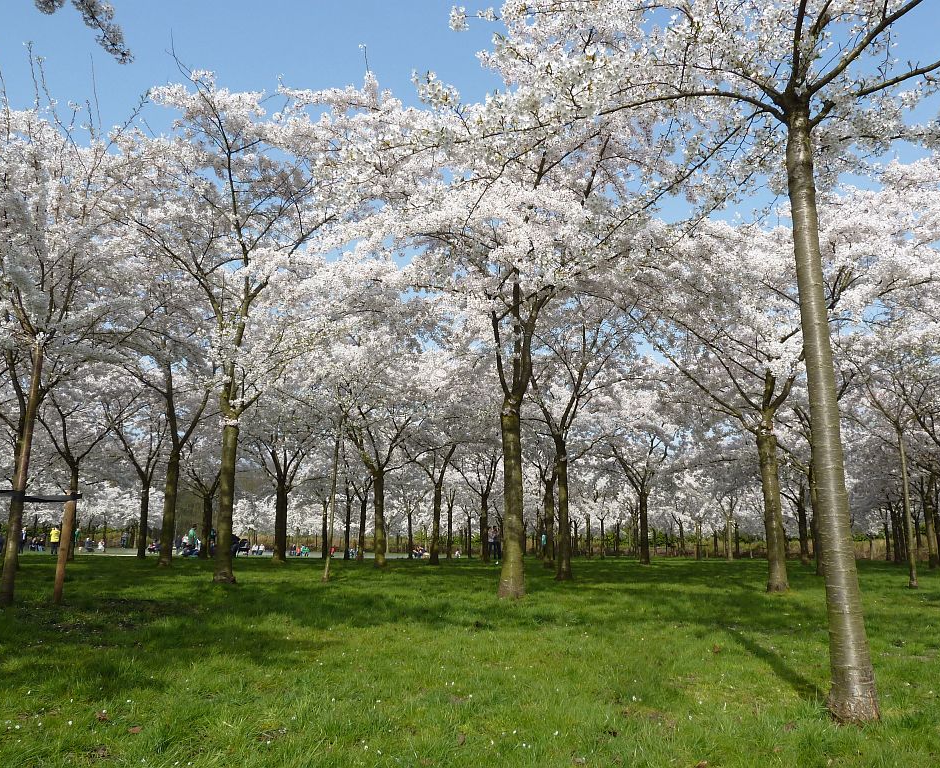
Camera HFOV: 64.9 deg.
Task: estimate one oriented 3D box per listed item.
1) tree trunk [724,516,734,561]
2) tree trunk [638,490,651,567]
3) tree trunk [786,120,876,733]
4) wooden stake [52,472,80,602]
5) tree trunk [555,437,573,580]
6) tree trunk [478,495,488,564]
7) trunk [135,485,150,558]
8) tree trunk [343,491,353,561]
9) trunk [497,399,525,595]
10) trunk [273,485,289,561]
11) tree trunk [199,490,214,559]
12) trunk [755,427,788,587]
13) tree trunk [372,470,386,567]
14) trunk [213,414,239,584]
[{"bbox_3d":[11.781,7.005,33.509,0.216,1.971,0.216,-4,-12,19],"label":"tree trunk"},{"bbox_3d":[6.972,5.688,29.506,0.326,2.932,0.326,-3,-12,13],"label":"tree trunk"},{"bbox_3d":[2.088,0.042,4.367,0.249,3.587,0.249,-5,-13,25],"label":"tree trunk"},{"bbox_3d":[-6.863,2.726,12.527,0.163,1.897,0.163,6,-13,-28],"label":"wooden stake"},{"bbox_3d":[2.472,3.264,19.717,0.371,3.752,0.371,-1,-12,7],"label":"tree trunk"},{"bbox_3d":[0.696,6.674,34.348,0.368,3.055,0.368,0,-12,1],"label":"tree trunk"},{"bbox_3d":[-15.295,6.459,34.779,0.339,3.440,0.339,5,-13,-23],"label":"trunk"},{"bbox_3d":[-6.047,6.989,36.580,0.270,3.314,0.270,2,-12,-9],"label":"tree trunk"},{"bbox_3d":[0.795,2.167,14.085,0.426,3.645,0.426,-1,-12,3],"label":"trunk"},{"bbox_3d":[-8.059,5.881,31.453,0.472,3.273,0.472,3,-12,-14],"label":"trunk"},{"bbox_3d":[-12.438,6.639,34.977,0.410,3.177,0.410,4,-12,-19],"label":"tree trunk"},{"bbox_3d":[6.429,2.657,15.724,0.397,3.362,0.397,-4,-12,22],"label":"trunk"},{"bbox_3d":[-3.427,5.039,27.777,0.408,3.494,0.408,2,-12,-7],"label":"tree trunk"},{"bbox_3d":[-5.433,2.594,16.538,0.416,3.593,0.416,4,-13,-17],"label":"trunk"}]

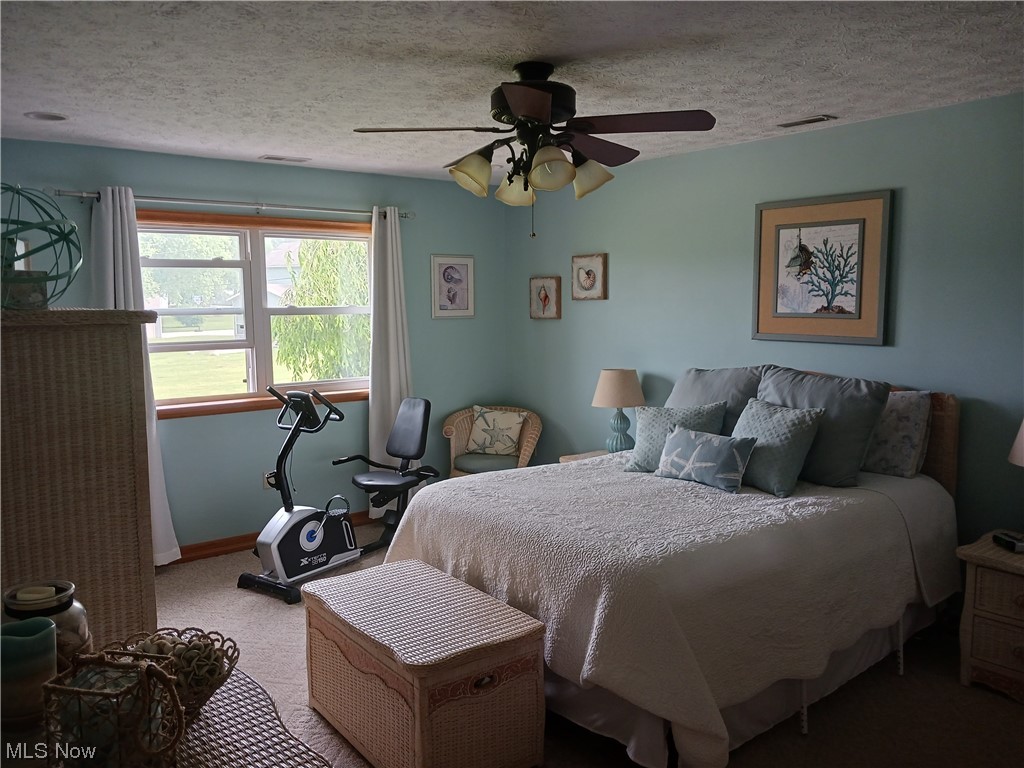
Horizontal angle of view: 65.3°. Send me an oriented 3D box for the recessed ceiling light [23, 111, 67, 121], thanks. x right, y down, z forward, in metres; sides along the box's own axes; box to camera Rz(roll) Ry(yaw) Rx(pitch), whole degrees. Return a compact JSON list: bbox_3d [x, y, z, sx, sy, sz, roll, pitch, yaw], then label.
[{"bbox_3d":[-2.112,-1.209,3.625,0.180,0.020,0.180,-5,8,-37],"label":"recessed ceiling light"}]

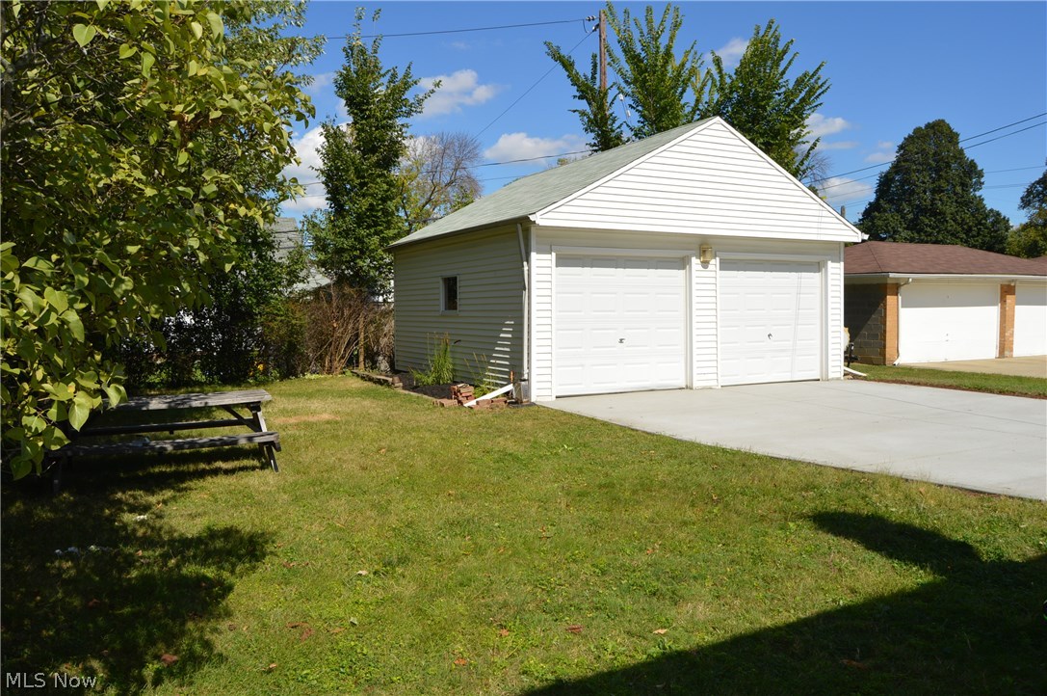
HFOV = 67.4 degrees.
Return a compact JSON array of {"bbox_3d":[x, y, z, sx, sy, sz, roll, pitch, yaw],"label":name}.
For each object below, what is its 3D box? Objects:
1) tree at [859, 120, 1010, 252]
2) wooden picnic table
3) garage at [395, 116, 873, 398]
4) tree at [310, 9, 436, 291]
[{"bbox_3d":[21.580,-6.374,41.283,8.160,11.080,8.000,1,3,27],"label":"tree"},{"bbox_3d":[-3.397,0.835,7.526,1.830,0.730,1.500,-2,3,-25],"label":"wooden picnic table"},{"bbox_3d":[1.531,-1.572,15.126,6.500,4.220,6.580,-2,3,-27],"label":"garage"},{"bbox_3d":[-3.531,-3.705,18.413,2.860,8.360,2.900,-1,3,-11],"label":"tree"}]

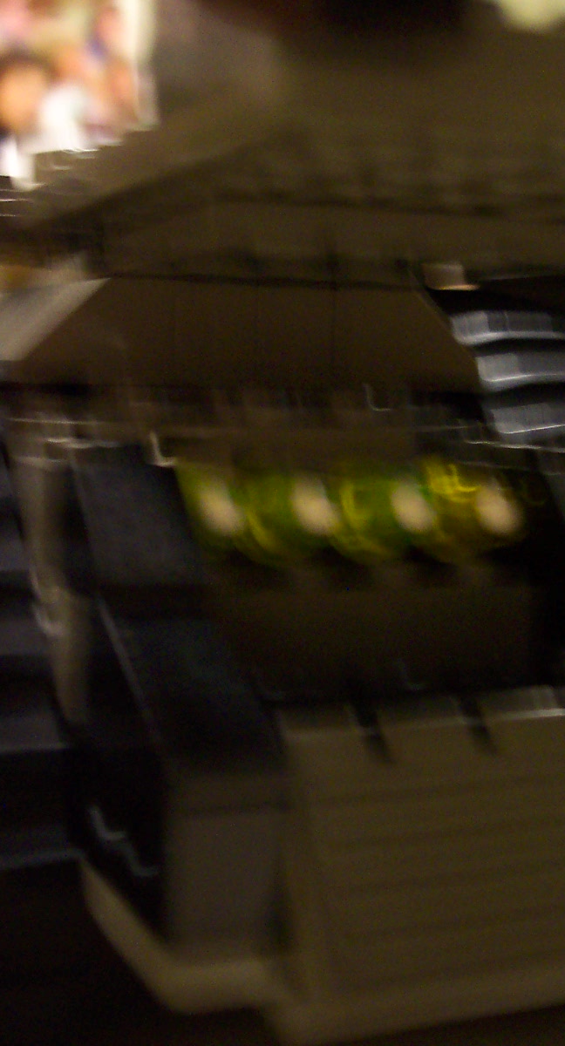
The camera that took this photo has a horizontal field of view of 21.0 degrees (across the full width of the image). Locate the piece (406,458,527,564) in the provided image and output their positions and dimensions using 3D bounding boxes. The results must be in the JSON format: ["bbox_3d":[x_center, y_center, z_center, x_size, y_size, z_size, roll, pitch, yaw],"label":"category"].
[{"bbox_3d":[0.016,-0.001,0.129,0.008,0.008,0.006,-1,9,-23],"label":"piece"}]

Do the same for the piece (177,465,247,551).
[{"bbox_3d":[-0.006,-0.001,0.119,0.008,0.008,0.006,-1,9,-23],"label":"piece"}]

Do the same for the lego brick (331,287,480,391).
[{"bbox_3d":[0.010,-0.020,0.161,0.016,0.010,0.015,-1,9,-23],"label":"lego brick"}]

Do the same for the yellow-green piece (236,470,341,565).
[{"bbox_3d":[0.001,-0.001,0.122,0.008,0.008,0.006,-1,9,-23],"label":"yellow-green piece"}]

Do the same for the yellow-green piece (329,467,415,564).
[{"bbox_3d":[0.008,-0.001,0.125,0.008,0.008,0.006,-1,9,-23],"label":"yellow-green piece"}]

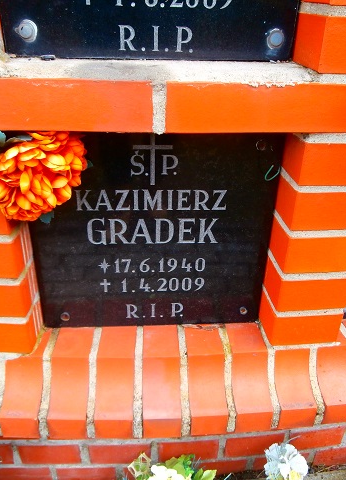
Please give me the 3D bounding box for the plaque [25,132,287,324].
[{"bbox_3d":[-0.035,-0.012,0.775,0.402,0.390,0.025,-1,31,-4],"label":"plaque"}]

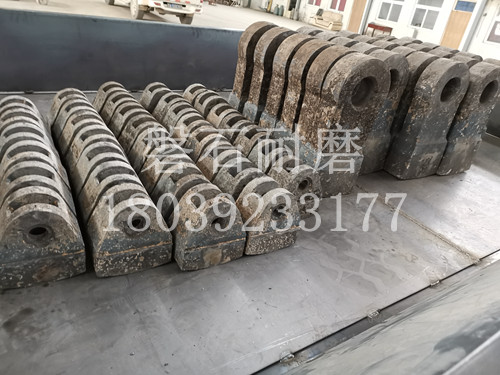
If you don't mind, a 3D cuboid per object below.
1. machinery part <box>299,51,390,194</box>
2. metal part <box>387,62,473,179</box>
[{"bbox_3d":[0.403,-0.257,1.713,0.278,0.628,0.124,-9,34,-32],"label":"machinery part"},{"bbox_3d":[0.863,-0.328,1.884,0.261,0.566,0.122,-8,33,-29],"label":"metal part"}]

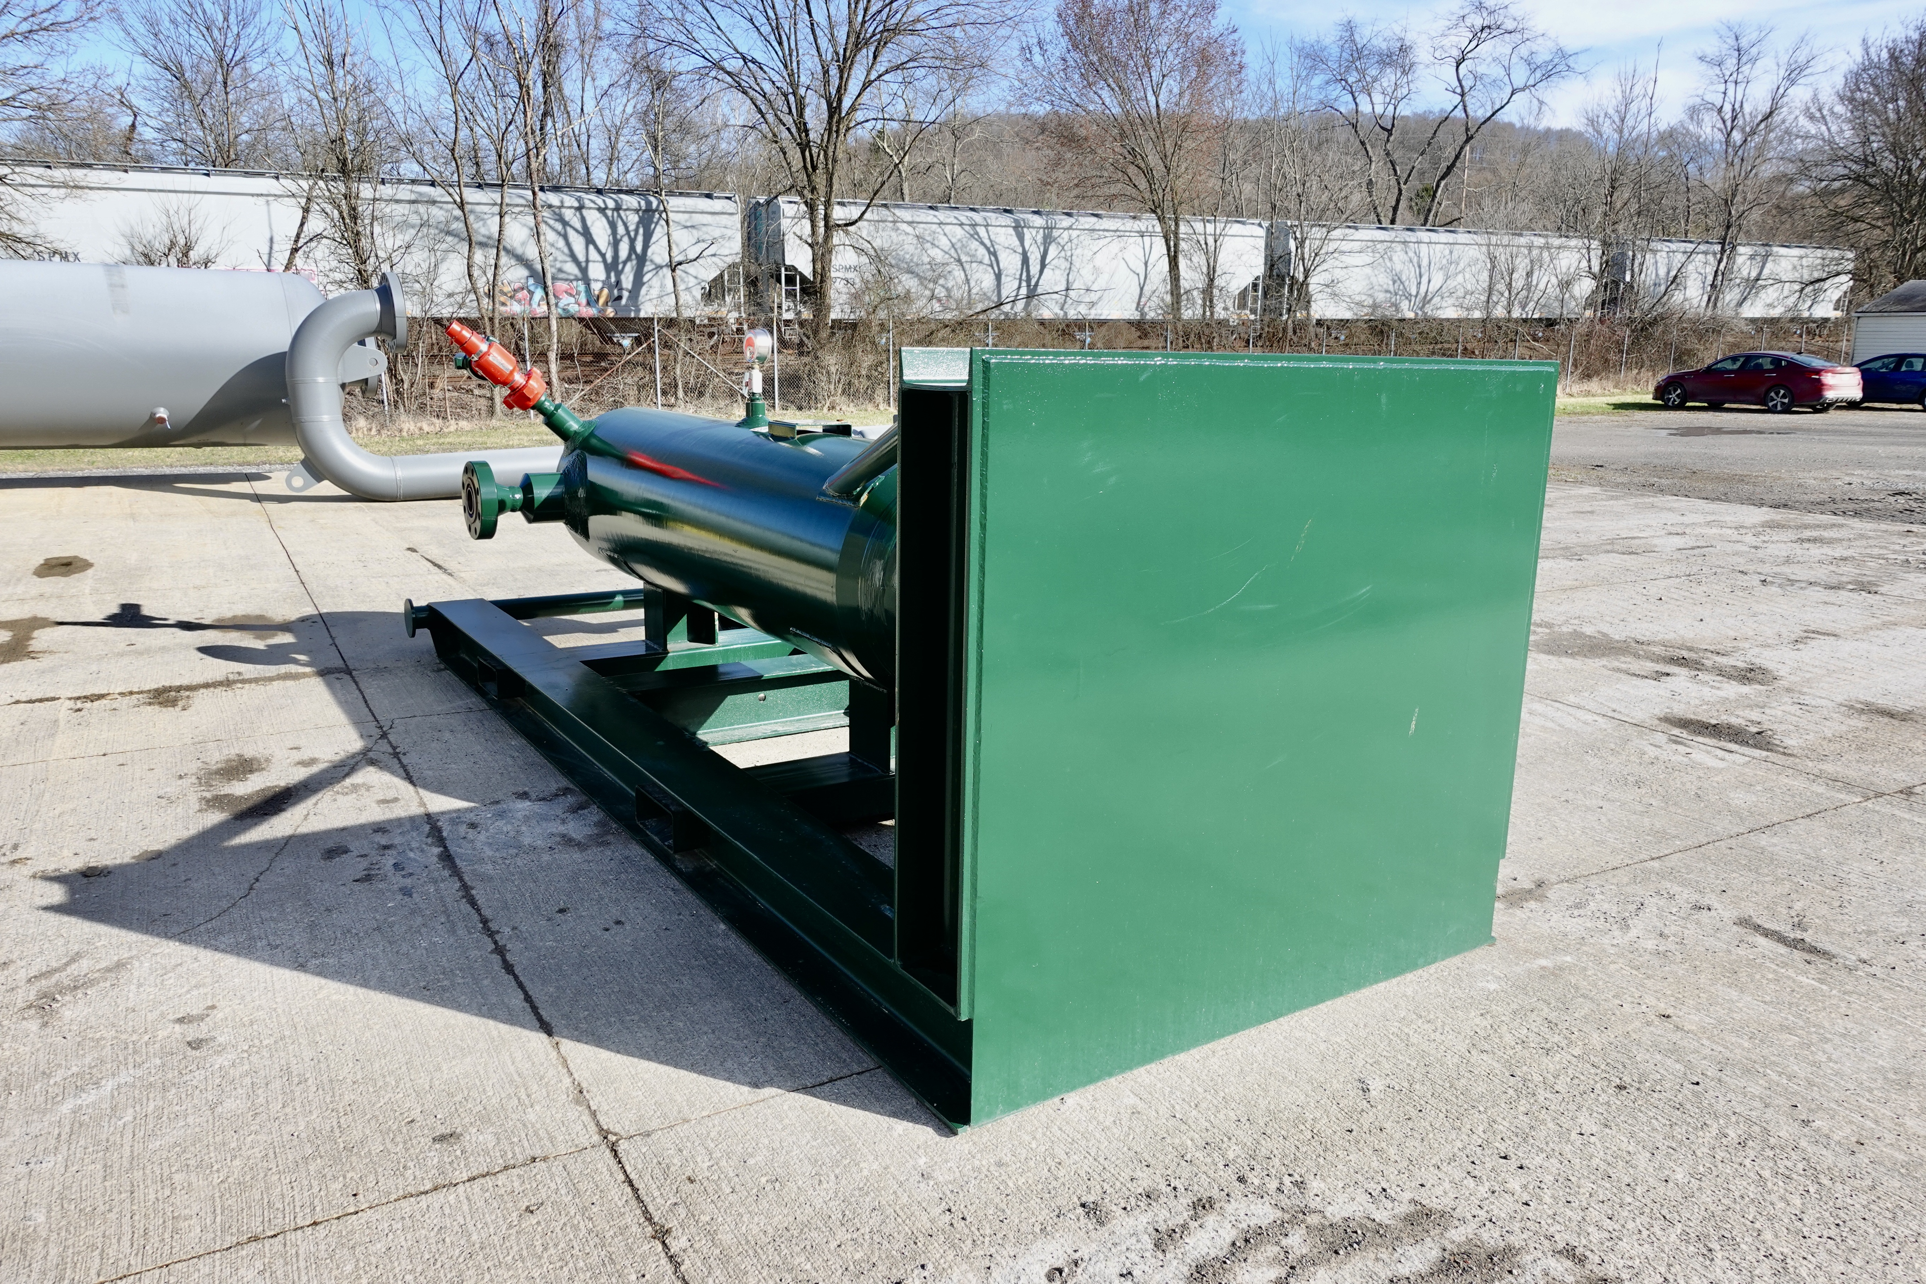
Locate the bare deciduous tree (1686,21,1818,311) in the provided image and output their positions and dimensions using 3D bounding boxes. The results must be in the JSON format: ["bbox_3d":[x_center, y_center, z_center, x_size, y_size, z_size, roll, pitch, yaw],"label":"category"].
[{"bbox_3d":[32.137,-18.324,53.113,5.200,13.550,5.200,8,14,29],"label":"bare deciduous tree"}]

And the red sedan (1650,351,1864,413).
[{"bbox_3d":[20.480,-6.730,33.310,1.850,1.450,4.880,-5,13,-26],"label":"red sedan"}]

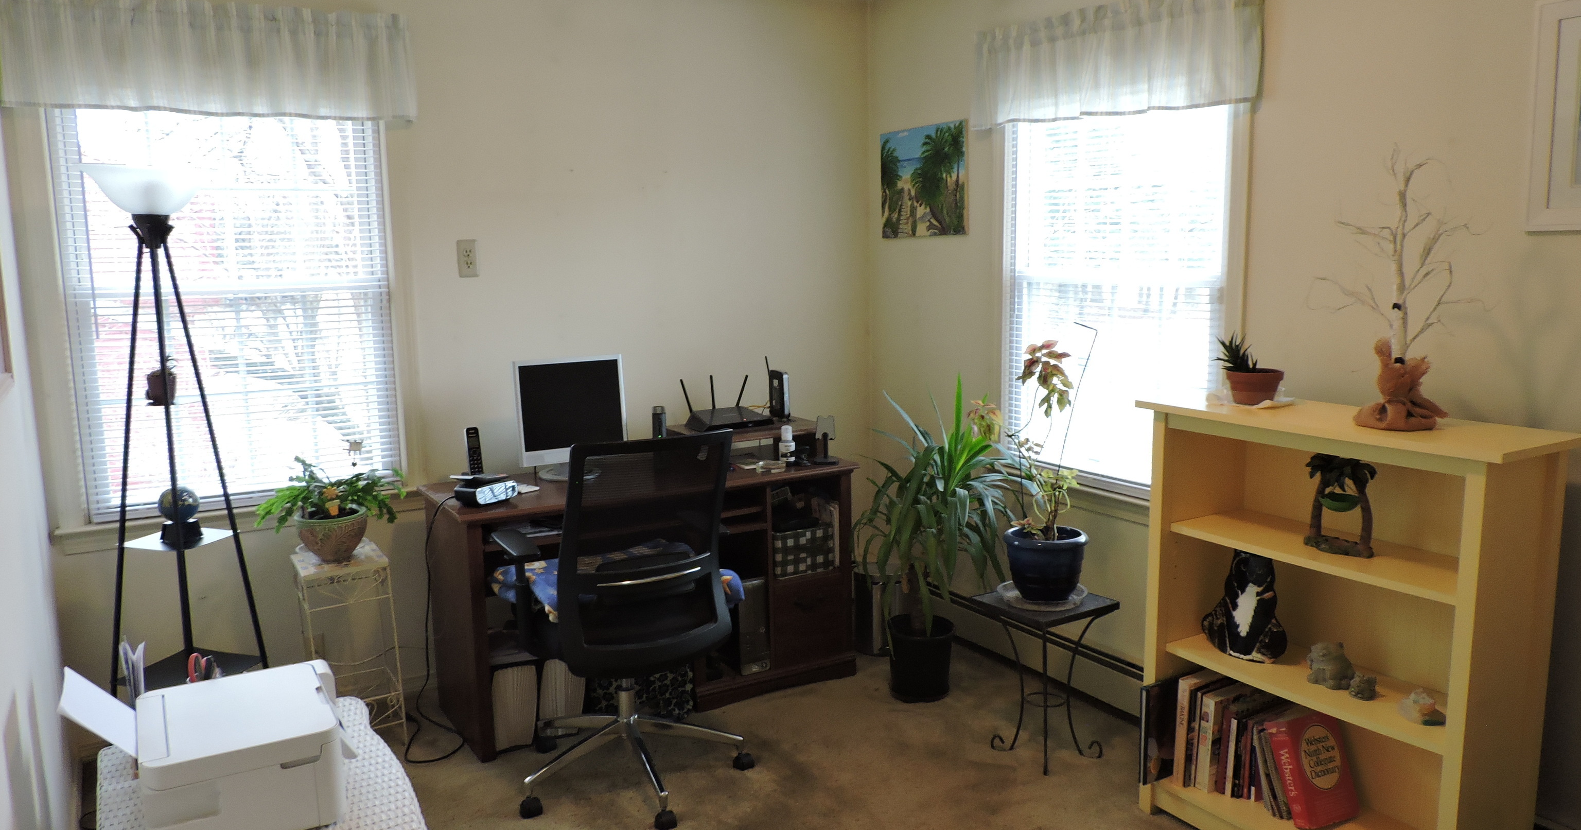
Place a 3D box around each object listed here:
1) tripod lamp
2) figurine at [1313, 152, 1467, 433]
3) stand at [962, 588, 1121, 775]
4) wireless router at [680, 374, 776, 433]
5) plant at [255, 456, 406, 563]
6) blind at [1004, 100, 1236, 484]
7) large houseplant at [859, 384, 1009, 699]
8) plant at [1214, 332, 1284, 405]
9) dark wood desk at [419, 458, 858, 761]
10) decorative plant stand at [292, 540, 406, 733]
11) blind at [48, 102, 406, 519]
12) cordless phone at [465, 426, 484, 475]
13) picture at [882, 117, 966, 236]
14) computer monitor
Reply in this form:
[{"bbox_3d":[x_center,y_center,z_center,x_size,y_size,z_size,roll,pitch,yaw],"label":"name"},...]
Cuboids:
[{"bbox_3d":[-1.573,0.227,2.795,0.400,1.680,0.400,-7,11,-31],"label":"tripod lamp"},{"bbox_3d":[1.289,-0.271,2.351,0.360,0.591,0.280,4,10,28],"label":"figurine"},{"bbox_3d":[0.723,0.749,3.113,0.300,0.460,0.300,-7,11,-31],"label":"stand"},{"bbox_3d":[-0.222,-0.051,3.842,0.285,0.165,0.205,-7,11,-35],"label":"wireless router"},{"bbox_3d":[-1.354,0.274,3.217,0.410,0.310,0.360,-5,10,-23],"label":"plant"},{"bbox_3d":[0.981,-0.433,3.409,0.060,1.270,0.860,-7,11,-31],"label":"blind"},{"bbox_3d":[0.462,0.391,3.542,0.480,1.040,0.480,-1,9,0],"label":"large houseplant"},{"bbox_3d":[1.134,-0.120,2.722,0.165,0.172,0.150,3,10,22],"label":"plant"},{"bbox_3d":[-0.475,0.564,3.675,1.320,0.750,0.520,-6,10,-29],"label":"dark wood desk"},{"bbox_3d":[-1.331,0.718,3.303,0.245,0.590,0.245,-6,11,-31],"label":"decorative plant stand"},{"bbox_3d":[-1.633,-0.363,3.257,0.860,1.270,0.060,-7,11,-31],"label":"blind"},{"bbox_3d":[-1.012,0.118,3.527,0.047,0.165,0.030,-6,-9,-31],"label":"cordless phone"},{"bbox_3d":[0.497,-0.875,4.137,0.020,0.405,0.505,-6,11,-31],"label":"picture"},{"bbox_3d":[-0.723,0.004,3.622,0.365,0.380,0.200,-6,11,-31],"label":"computer monitor"}]

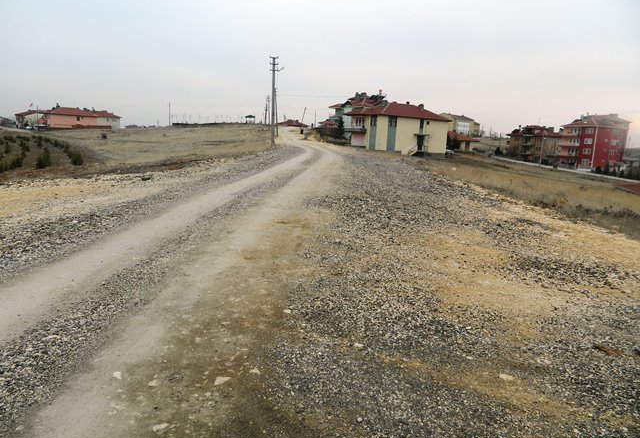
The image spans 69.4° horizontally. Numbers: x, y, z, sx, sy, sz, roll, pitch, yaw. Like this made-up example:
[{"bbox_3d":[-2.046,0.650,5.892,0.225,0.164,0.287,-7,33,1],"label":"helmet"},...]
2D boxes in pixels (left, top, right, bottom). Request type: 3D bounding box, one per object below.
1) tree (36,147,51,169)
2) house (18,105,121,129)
[{"bbox_3d":[-14.956,-3.272,25.000,0.780,1.190,0.750,2,10,0],"label":"tree"},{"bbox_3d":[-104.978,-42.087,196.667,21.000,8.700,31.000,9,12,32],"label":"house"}]

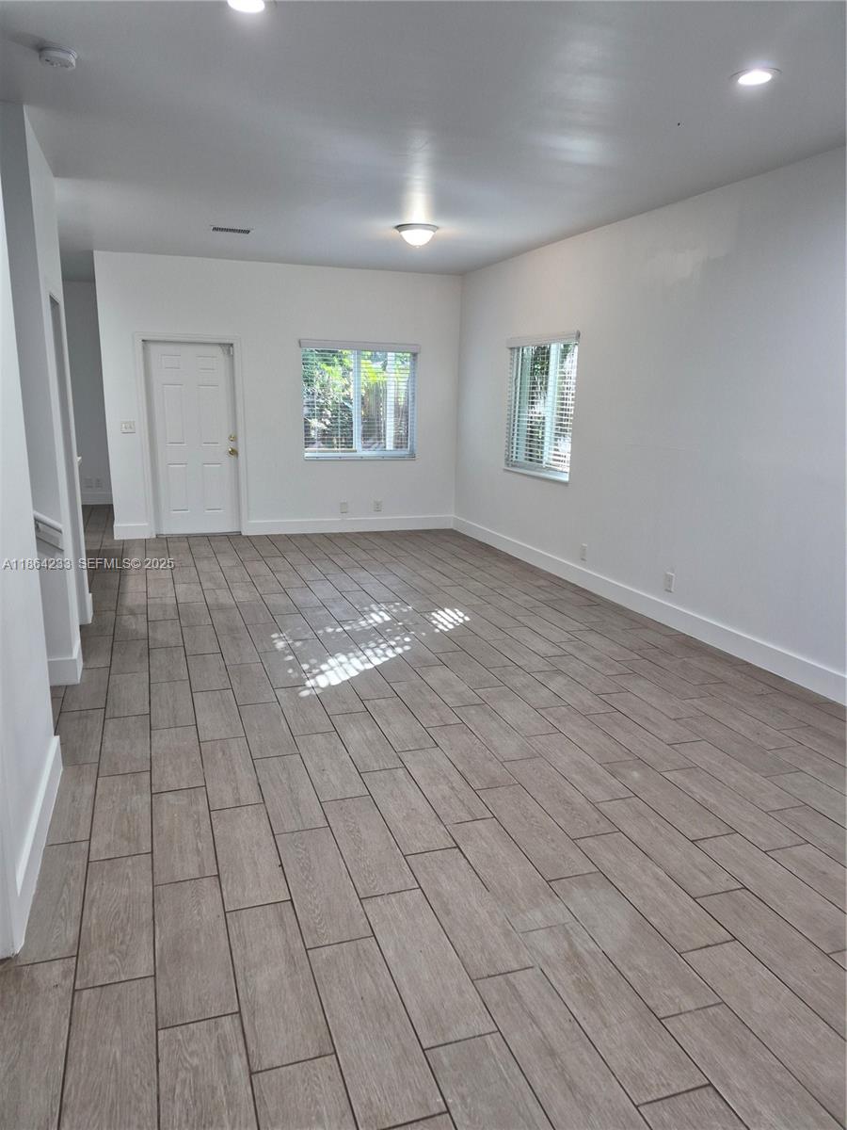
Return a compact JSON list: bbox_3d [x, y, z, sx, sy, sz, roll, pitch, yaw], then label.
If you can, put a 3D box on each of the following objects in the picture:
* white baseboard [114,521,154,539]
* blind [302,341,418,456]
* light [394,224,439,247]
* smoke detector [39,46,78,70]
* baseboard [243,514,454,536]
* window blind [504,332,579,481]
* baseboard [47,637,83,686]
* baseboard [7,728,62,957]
[{"bbox_3d":[-3.109,-0.355,8.018,0.375,0.160,0.020,-3,14,-17],"label":"white baseboard"},{"bbox_3d":[-0.697,-1.819,8.417,1.292,1.245,0.070,-3,14,-17],"label":"blind"},{"bbox_3d":[-0.054,-2.618,6.000,0.352,0.149,0.352,1,13,0],"label":"light"},{"bbox_3d":[-1.448,-2.000,2.972,0.140,0.041,0.140,-3,14,-17],"label":"smoke detector"},{"bbox_3d":[-0.809,-0.461,8.698,2.439,0.155,0.018,-3,14,-17],"label":"baseboard"},{"bbox_3d":[1.060,-1.472,6.995,0.070,1.271,1.289,-4,14,-20],"label":"window blind"},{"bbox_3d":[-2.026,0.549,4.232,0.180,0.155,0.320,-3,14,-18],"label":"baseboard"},{"bbox_3d":[-1.364,0.922,2.686,0.020,0.155,1.110,-3,14,-19],"label":"baseboard"}]

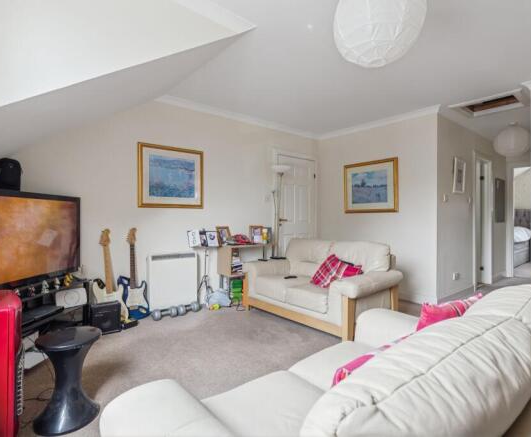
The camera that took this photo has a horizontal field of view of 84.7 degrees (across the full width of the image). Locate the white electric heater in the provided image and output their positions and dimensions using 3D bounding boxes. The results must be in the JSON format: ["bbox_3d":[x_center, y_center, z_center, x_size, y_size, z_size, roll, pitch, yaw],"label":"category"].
[{"bbox_3d":[-1.072,0.704,3.342,0.558,0.605,0.151,0,1,-39],"label":"white electric heater"}]

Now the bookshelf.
[{"bbox_3d":[-0.304,0.694,3.865,0.566,0.747,0.326,0,1,-39],"label":"bookshelf"}]

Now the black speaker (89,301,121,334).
[{"bbox_3d":[-1.521,0.937,2.755,0.255,0.275,0.150,0,0,-37],"label":"black speaker"}]

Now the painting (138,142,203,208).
[{"bbox_3d":[-1.046,-0.456,3.297,0.743,0.685,0.035,0,0,-39],"label":"painting"}]

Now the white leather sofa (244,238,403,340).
[{"bbox_3d":[0.600,0.662,3.361,0.970,0.830,1.490,0,0,-43],"label":"white leather sofa"}]

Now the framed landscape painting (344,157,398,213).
[{"bbox_3d":[1.461,-0.434,4.075,0.035,0.715,0.825,0,1,-39],"label":"framed landscape painting"}]

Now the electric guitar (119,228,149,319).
[{"bbox_3d":[-1.383,0.572,3.063,0.318,0.957,0.081,0,-6,-33],"label":"electric guitar"}]

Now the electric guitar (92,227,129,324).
[{"bbox_3d":[-1.508,0.568,2.829,0.320,0.960,0.080,-2,-4,-37],"label":"electric guitar"}]

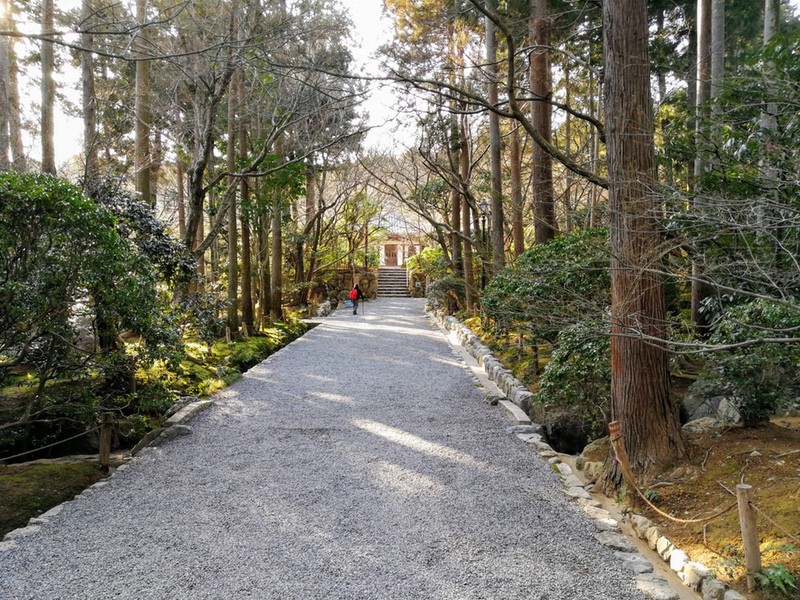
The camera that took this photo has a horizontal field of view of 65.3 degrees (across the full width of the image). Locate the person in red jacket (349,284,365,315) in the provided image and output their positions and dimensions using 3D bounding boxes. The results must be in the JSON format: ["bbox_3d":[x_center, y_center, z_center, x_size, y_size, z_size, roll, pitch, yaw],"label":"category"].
[{"bbox_3d":[-2.181,-0.010,31.500,0.600,1.570,0.480,1,2,29],"label":"person in red jacket"}]

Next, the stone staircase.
[{"bbox_3d":[-0.447,-1.215,46.500,2.450,2.050,3.500,0,2,-1],"label":"stone staircase"}]

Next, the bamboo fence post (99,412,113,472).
[{"bbox_3d":[-2.661,1.288,5.650,0.100,0.530,0.100,4,2,0],"label":"bamboo fence post"}]

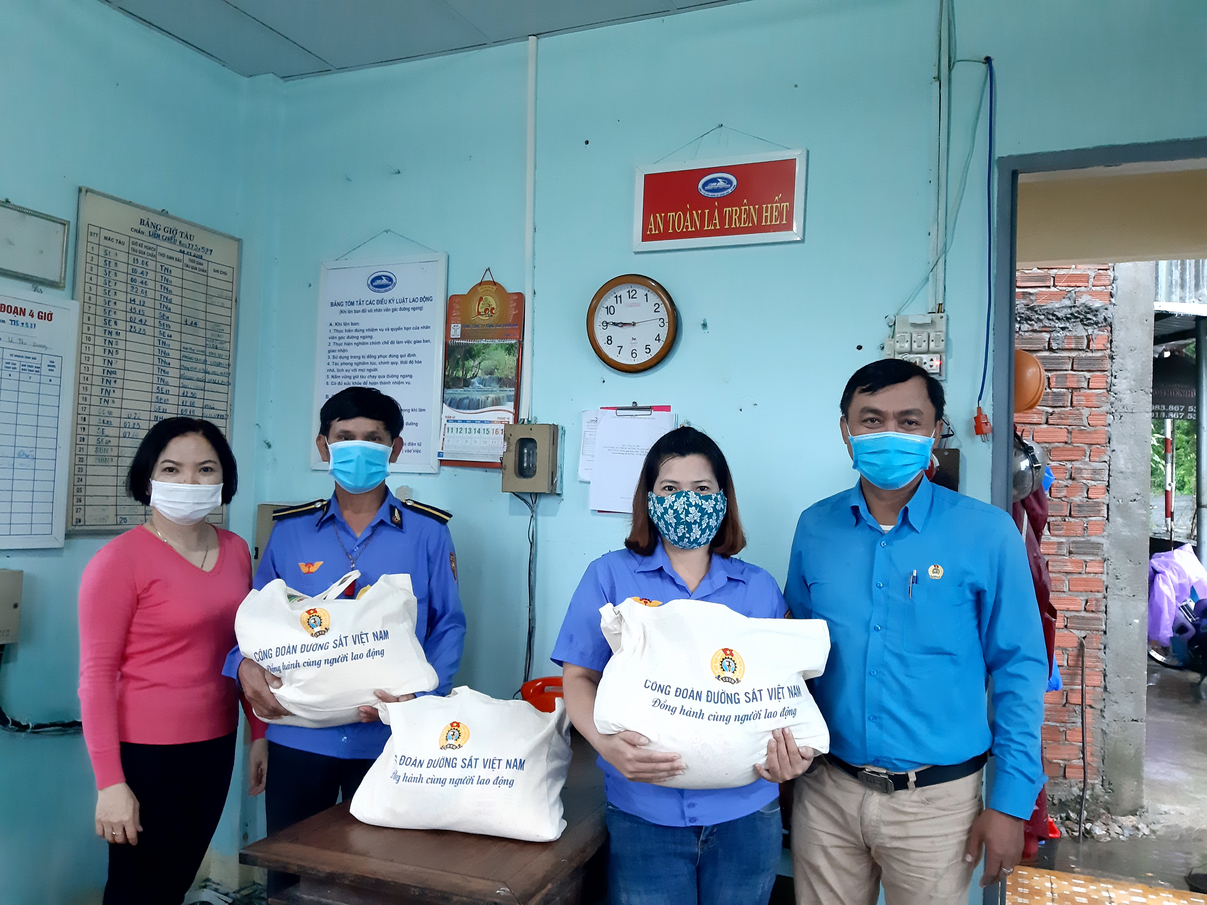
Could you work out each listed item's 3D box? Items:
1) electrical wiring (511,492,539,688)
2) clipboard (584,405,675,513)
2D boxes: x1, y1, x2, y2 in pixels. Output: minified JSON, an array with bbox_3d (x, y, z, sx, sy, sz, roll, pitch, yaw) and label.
[{"bbox_3d":[-0.247,0.427,2.950,0.085,0.610,0.050,1,-2,23],"label":"electrical wiring"},{"bbox_3d":[0.079,0.022,2.723,0.235,0.315,0.025,1,-2,23],"label":"clipboard"}]

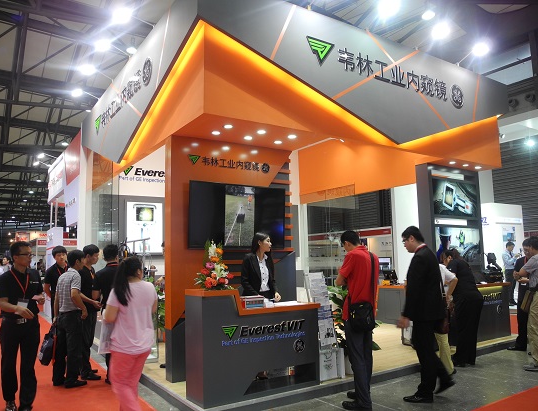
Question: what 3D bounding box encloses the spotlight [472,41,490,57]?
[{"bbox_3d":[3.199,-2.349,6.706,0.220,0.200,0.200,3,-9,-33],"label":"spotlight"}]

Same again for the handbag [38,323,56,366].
[{"bbox_3d":[-2.761,1.725,5.500,0.140,0.500,0.340,4,-9,-40],"label":"handbag"}]

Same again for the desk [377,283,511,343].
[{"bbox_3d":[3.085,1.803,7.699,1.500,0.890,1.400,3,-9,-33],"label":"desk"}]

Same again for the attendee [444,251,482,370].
[{"bbox_3d":[2.691,1.434,6.234,0.450,1.540,0.540,5,-9,-42],"label":"attendee"}]

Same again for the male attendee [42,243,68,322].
[{"bbox_3d":[-2.903,1.438,6.135,0.480,1.742,0.300,2,-8,-24],"label":"male attendee"}]

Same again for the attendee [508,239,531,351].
[{"bbox_3d":[3.995,1.388,7.026,0.500,1.701,0.360,-8,-10,41],"label":"attendee"}]

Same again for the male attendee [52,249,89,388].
[{"bbox_3d":[-2.491,1.401,5.629,0.400,1.680,0.500,5,-9,-42],"label":"male attendee"}]

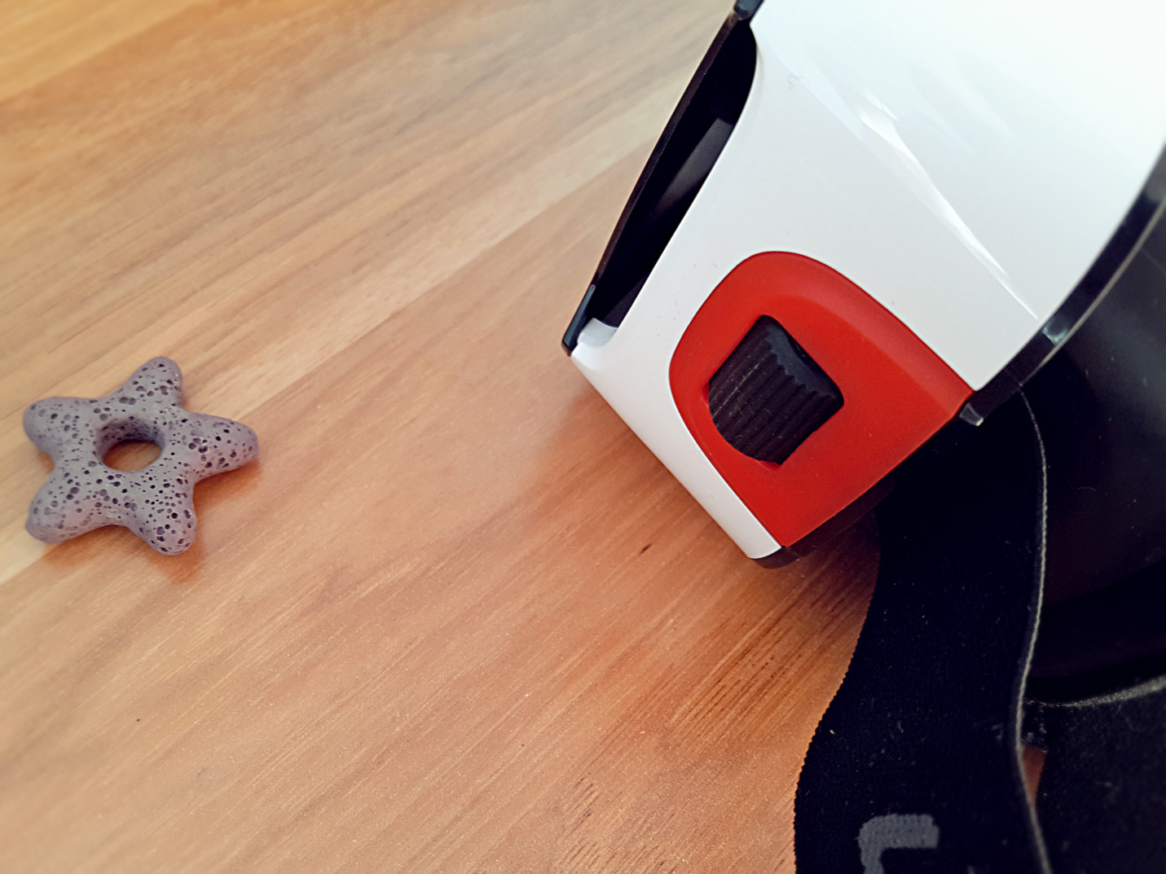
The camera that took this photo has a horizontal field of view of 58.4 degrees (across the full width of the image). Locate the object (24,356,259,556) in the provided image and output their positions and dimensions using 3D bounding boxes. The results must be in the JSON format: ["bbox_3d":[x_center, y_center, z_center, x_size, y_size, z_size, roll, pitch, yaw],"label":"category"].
[{"bbox_3d":[-0.086,0.002,0.202,0.045,0.009,0.043,7,59,-3],"label":"object"}]

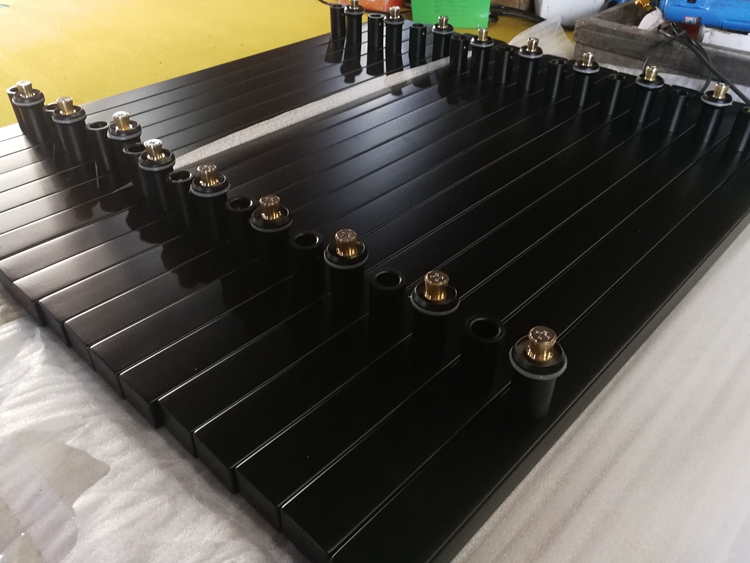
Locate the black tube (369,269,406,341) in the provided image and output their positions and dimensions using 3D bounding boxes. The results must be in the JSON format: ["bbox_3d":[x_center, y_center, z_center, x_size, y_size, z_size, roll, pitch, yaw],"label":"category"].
[{"bbox_3d":[0.009,0.016,0.424,0.025,0.045,0.025,0,39,0],"label":"black tube"}]

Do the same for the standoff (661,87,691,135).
[{"bbox_3d":[0.376,-0.215,0.734,0.026,0.046,0.026,32,49,33],"label":"standoff"}]

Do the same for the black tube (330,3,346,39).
[{"bbox_3d":[-0.064,-0.450,1.021,0.026,0.046,0.026,0,39,0],"label":"black tube"}]

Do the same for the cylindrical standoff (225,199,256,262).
[{"bbox_3d":[-0.112,-0.047,0.502,0.025,0.045,0.025,0,39,0],"label":"cylindrical standoff"}]

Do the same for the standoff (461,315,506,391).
[{"bbox_3d":[0.072,0.049,0.398,0.025,0.046,0.025,0,39,0],"label":"standoff"}]

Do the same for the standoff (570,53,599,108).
[{"bbox_3d":[0.272,-0.263,0.763,0.035,0.067,0.035,32,49,33],"label":"standoff"}]

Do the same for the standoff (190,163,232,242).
[{"bbox_3d":[-0.142,-0.070,0.515,0.032,0.064,0.032,0,39,0],"label":"standoff"}]

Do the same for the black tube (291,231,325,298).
[{"bbox_3d":[-0.054,-0.016,0.485,0.026,0.046,0.026,0,39,0],"label":"black tube"}]

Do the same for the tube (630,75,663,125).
[{"bbox_3d":[0.329,-0.222,0.717,0.030,0.050,0.030,32,48,33],"label":"tube"}]

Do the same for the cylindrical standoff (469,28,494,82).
[{"bbox_3d":[0.155,-0.334,0.856,0.035,0.063,0.035,0,38,0],"label":"cylindrical standoff"}]

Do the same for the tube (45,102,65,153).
[{"bbox_3d":[-0.370,-0.180,0.681,0.026,0.046,0.026,31,48,34],"label":"tube"}]

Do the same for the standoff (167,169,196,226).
[{"bbox_3d":[-0.178,-0.077,0.551,0.026,0.046,0.026,0,38,0],"label":"standoff"}]

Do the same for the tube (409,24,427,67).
[{"bbox_3d":[0.068,-0.381,0.930,0.026,0.046,0.026,0,38,0],"label":"tube"}]

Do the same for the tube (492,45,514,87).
[{"bbox_3d":[0.187,-0.316,0.857,0.026,0.046,0.026,32,49,33],"label":"tube"}]

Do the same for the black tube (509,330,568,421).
[{"bbox_3d":[0.099,0.057,0.365,0.035,0.063,0.035,0,38,0],"label":"black tube"}]

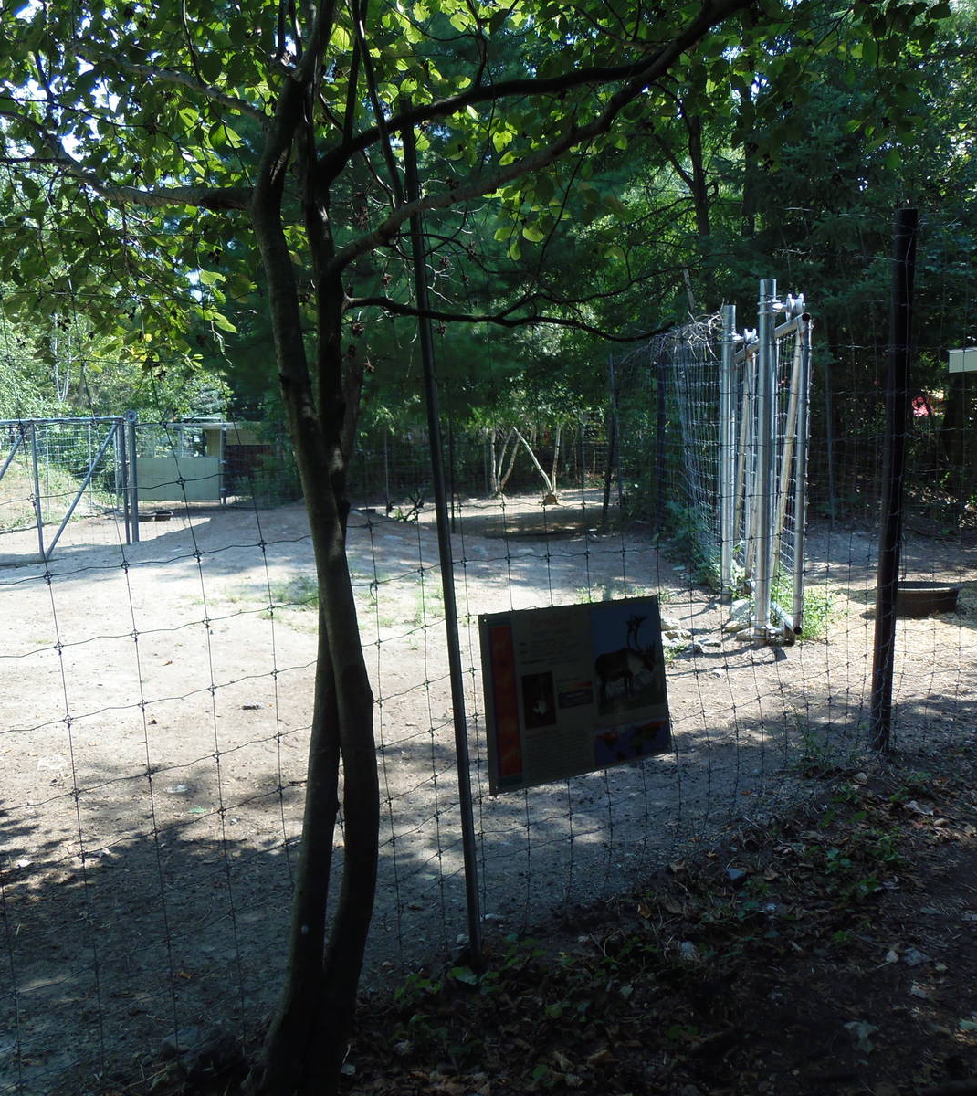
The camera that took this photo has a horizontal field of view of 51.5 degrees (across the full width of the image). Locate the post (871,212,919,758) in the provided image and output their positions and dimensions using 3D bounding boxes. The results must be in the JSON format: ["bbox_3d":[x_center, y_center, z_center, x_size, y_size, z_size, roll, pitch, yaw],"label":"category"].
[{"bbox_3d":[1.600,-0.241,4.000,0.080,2.132,0.080,3,6,22],"label":"post"}]

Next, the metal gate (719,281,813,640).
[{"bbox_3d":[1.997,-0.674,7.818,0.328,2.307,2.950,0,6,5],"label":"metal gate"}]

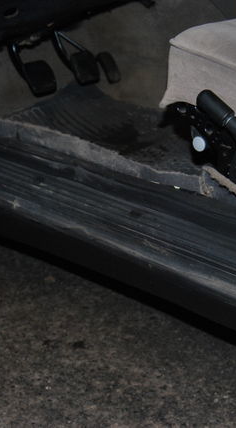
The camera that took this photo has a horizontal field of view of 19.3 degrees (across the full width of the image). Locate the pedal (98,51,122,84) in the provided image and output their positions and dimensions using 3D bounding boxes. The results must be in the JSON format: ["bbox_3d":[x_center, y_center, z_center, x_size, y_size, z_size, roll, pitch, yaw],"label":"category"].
[{"bbox_3d":[-0.017,-0.363,1.725,0.022,0.079,0.041,-9,18,42],"label":"pedal"}]

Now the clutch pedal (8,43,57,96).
[{"bbox_3d":[-0.187,-0.321,1.554,0.042,0.130,0.070,-9,18,42],"label":"clutch pedal"}]

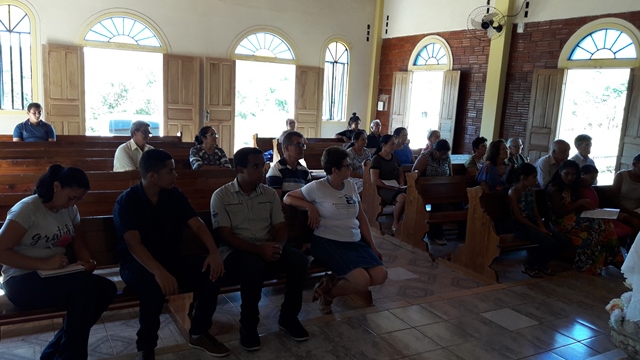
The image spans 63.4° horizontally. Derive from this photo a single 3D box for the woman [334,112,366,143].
[{"bbox_3d":[0.675,-0.742,11.075,0.697,1.320,0.847,-2,11,-29],"label":"woman"}]

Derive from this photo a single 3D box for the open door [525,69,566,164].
[{"bbox_3d":[2.925,-0.409,7.001,0.070,2.100,0.500,-1,11,-27],"label":"open door"}]

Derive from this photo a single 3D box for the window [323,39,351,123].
[{"bbox_3d":[0.299,-1.974,10.423,0.560,1.620,0.100,-1,11,-27],"label":"window"}]

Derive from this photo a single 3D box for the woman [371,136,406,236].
[{"bbox_3d":[0.844,0.053,6.242,0.470,1.210,0.680,-1,11,-27],"label":"woman"}]

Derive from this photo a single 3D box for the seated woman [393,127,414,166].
[{"bbox_3d":[1.184,-0.112,7.256,0.480,1.230,0.700,-1,11,-27],"label":"seated woman"}]

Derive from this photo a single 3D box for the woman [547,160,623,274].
[{"bbox_3d":[2.717,0.377,5.459,0.581,1.137,0.714,-2,11,-29],"label":"woman"}]

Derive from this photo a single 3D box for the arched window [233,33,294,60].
[{"bbox_3d":[-1.002,-2.514,9.656,1.220,0.460,0.100,-1,11,-27],"label":"arched window"}]

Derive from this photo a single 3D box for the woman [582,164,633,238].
[{"bbox_3d":[3.034,0.391,5.692,0.498,1.071,0.664,-2,11,-29],"label":"woman"}]

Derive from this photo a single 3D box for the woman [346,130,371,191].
[{"bbox_3d":[0.520,-0.067,6.931,0.460,1.170,0.700,-1,11,-27],"label":"woman"}]

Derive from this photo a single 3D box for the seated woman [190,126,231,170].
[{"bbox_3d":[-1.322,-0.027,6.250,0.498,1.228,0.847,-2,11,-29],"label":"seated woman"}]

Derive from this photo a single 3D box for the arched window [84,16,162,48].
[{"bbox_3d":[-3.575,-2.718,9.452,1.336,0.493,0.100,-2,11,-29],"label":"arched window"}]

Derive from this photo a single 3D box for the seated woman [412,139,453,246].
[{"bbox_3d":[1.508,0.096,6.584,0.531,1.195,0.863,-2,11,-29],"label":"seated woman"}]

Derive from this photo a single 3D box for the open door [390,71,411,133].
[{"bbox_3d":[1.461,-1.007,9.909,0.070,2.100,0.570,-1,11,-27],"label":"open door"}]

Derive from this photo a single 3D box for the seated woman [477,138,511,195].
[{"bbox_3d":[2.036,0.184,5.992,0.498,1.270,0.797,-2,11,-29],"label":"seated woman"}]

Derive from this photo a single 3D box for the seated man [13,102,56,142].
[{"bbox_3d":[-3.775,-0.383,6.877,0.520,1.270,0.720,-1,11,-27],"label":"seated man"}]

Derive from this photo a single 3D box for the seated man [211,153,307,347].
[{"bbox_3d":[-0.417,0.432,3.632,0.548,1.262,0.656,-2,11,-29],"label":"seated man"}]

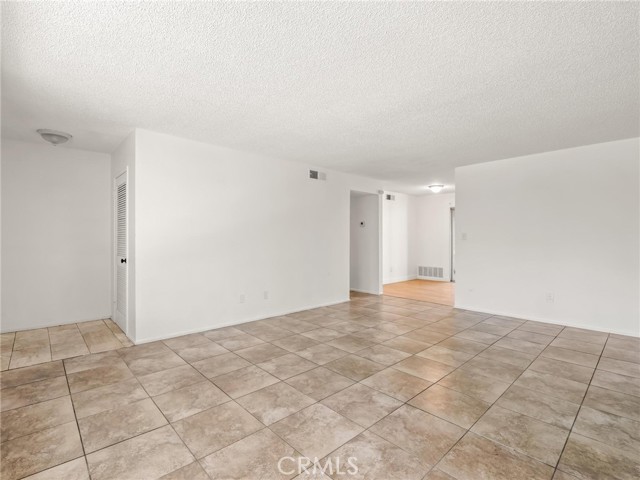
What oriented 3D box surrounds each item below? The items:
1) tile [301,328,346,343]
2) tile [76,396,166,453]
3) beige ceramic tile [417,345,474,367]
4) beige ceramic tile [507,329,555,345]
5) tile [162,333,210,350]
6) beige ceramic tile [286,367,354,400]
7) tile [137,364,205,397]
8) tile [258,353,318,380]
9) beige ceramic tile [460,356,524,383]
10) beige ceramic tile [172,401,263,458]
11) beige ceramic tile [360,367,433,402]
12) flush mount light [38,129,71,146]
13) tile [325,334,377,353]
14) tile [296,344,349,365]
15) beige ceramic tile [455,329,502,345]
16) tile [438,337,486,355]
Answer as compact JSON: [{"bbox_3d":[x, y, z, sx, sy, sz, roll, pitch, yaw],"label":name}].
[{"bbox_3d":[0.050,1.198,3.744,0.440,0.012,0.440,0,0,-43],"label":"tile"},{"bbox_3d":[-1.304,1.209,1.958,0.446,0.012,0.446,0,0,-43],"label":"tile"},{"bbox_3d":[1.314,1.214,3.129,0.446,0.012,0.446,0,0,-43],"label":"beige ceramic tile"},{"bbox_3d":[2.665,1.234,3.776,0.450,0.015,0.450,0,0,-43],"label":"beige ceramic tile"},{"bbox_3d":[-1.562,1.197,3.516,0.440,0.012,0.440,0,0,-43],"label":"tile"},{"bbox_3d":[0.004,1.194,2.501,0.440,0.012,0.440,0,0,-43],"label":"beige ceramic tile"},{"bbox_3d":[-1.304,1.227,2.610,0.450,0.015,0.450,0,0,-43],"label":"tile"},{"bbox_3d":[-0.308,1.229,2.896,0.450,0.015,0.450,0,0,-43],"label":"tile"},{"bbox_3d":[1.621,1.212,2.800,0.446,0.012,0.446,0,0,-43],"label":"beige ceramic tile"},{"bbox_3d":[-0.637,1.167,1.851,0.437,0.012,0.437,0,0,-42],"label":"beige ceramic tile"},{"bbox_3d":[0.623,1.169,2.402,0.437,0.012,0.437,0,0,-42],"label":"beige ceramic tile"},{"bbox_3d":[-3.175,-1.200,3.550,0.320,0.145,0.320,0,0,0],"label":"flush mount light"},{"bbox_3d":[0.363,1.215,3.488,0.446,0.012,0.446,0,0,-43],"label":"tile"},{"bbox_3d":[0.027,1.196,3.126,0.440,0.012,0.440,0,0,-43],"label":"tile"},{"bbox_3d":[1.900,1.174,3.578,0.437,0.012,0.437,0,0,-42],"label":"beige ceramic tile"},{"bbox_3d":[1.637,1.215,3.437,0.446,0.012,0.446,0,0,-43],"label":"tile"}]

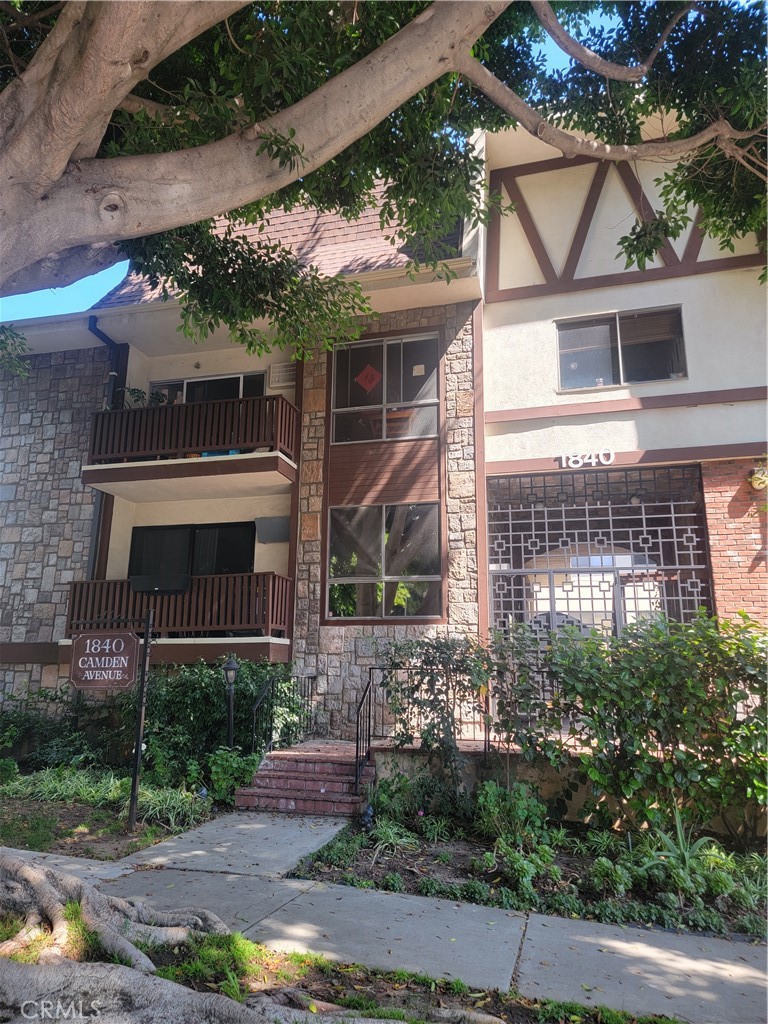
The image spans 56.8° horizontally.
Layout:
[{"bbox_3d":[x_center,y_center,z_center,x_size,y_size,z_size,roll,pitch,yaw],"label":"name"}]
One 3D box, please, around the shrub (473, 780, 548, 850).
[{"bbox_3d":[1.115,2.640,6.285,0.667,0.500,0.600,-3,-12,15],"label":"shrub"}]

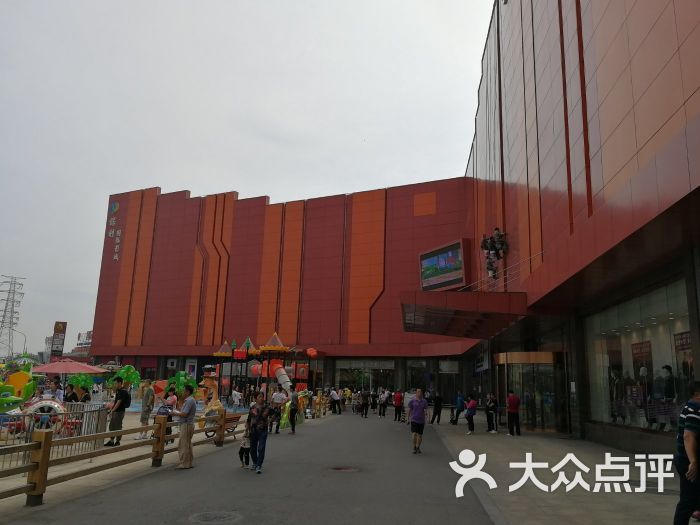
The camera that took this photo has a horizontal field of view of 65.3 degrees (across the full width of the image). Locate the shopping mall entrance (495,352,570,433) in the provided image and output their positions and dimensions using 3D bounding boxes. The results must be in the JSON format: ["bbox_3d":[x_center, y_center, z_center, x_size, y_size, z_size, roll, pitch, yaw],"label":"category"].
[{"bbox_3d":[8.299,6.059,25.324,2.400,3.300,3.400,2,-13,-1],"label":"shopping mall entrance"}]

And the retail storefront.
[{"bbox_3d":[8.318,2.995,16.144,0.450,3.650,7.400,1,-13,6],"label":"retail storefront"}]

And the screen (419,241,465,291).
[{"bbox_3d":[7.510,0.405,43.582,0.600,3.400,5.150,3,-11,-30],"label":"screen"}]

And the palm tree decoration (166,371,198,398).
[{"bbox_3d":[-9.190,6.990,29.601,1.750,2.153,1.750,6,-13,-16],"label":"palm tree decoration"}]

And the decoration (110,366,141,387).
[{"bbox_3d":[-12.031,6.608,28.777,1.750,2.341,1.750,7,-14,-21],"label":"decoration"}]

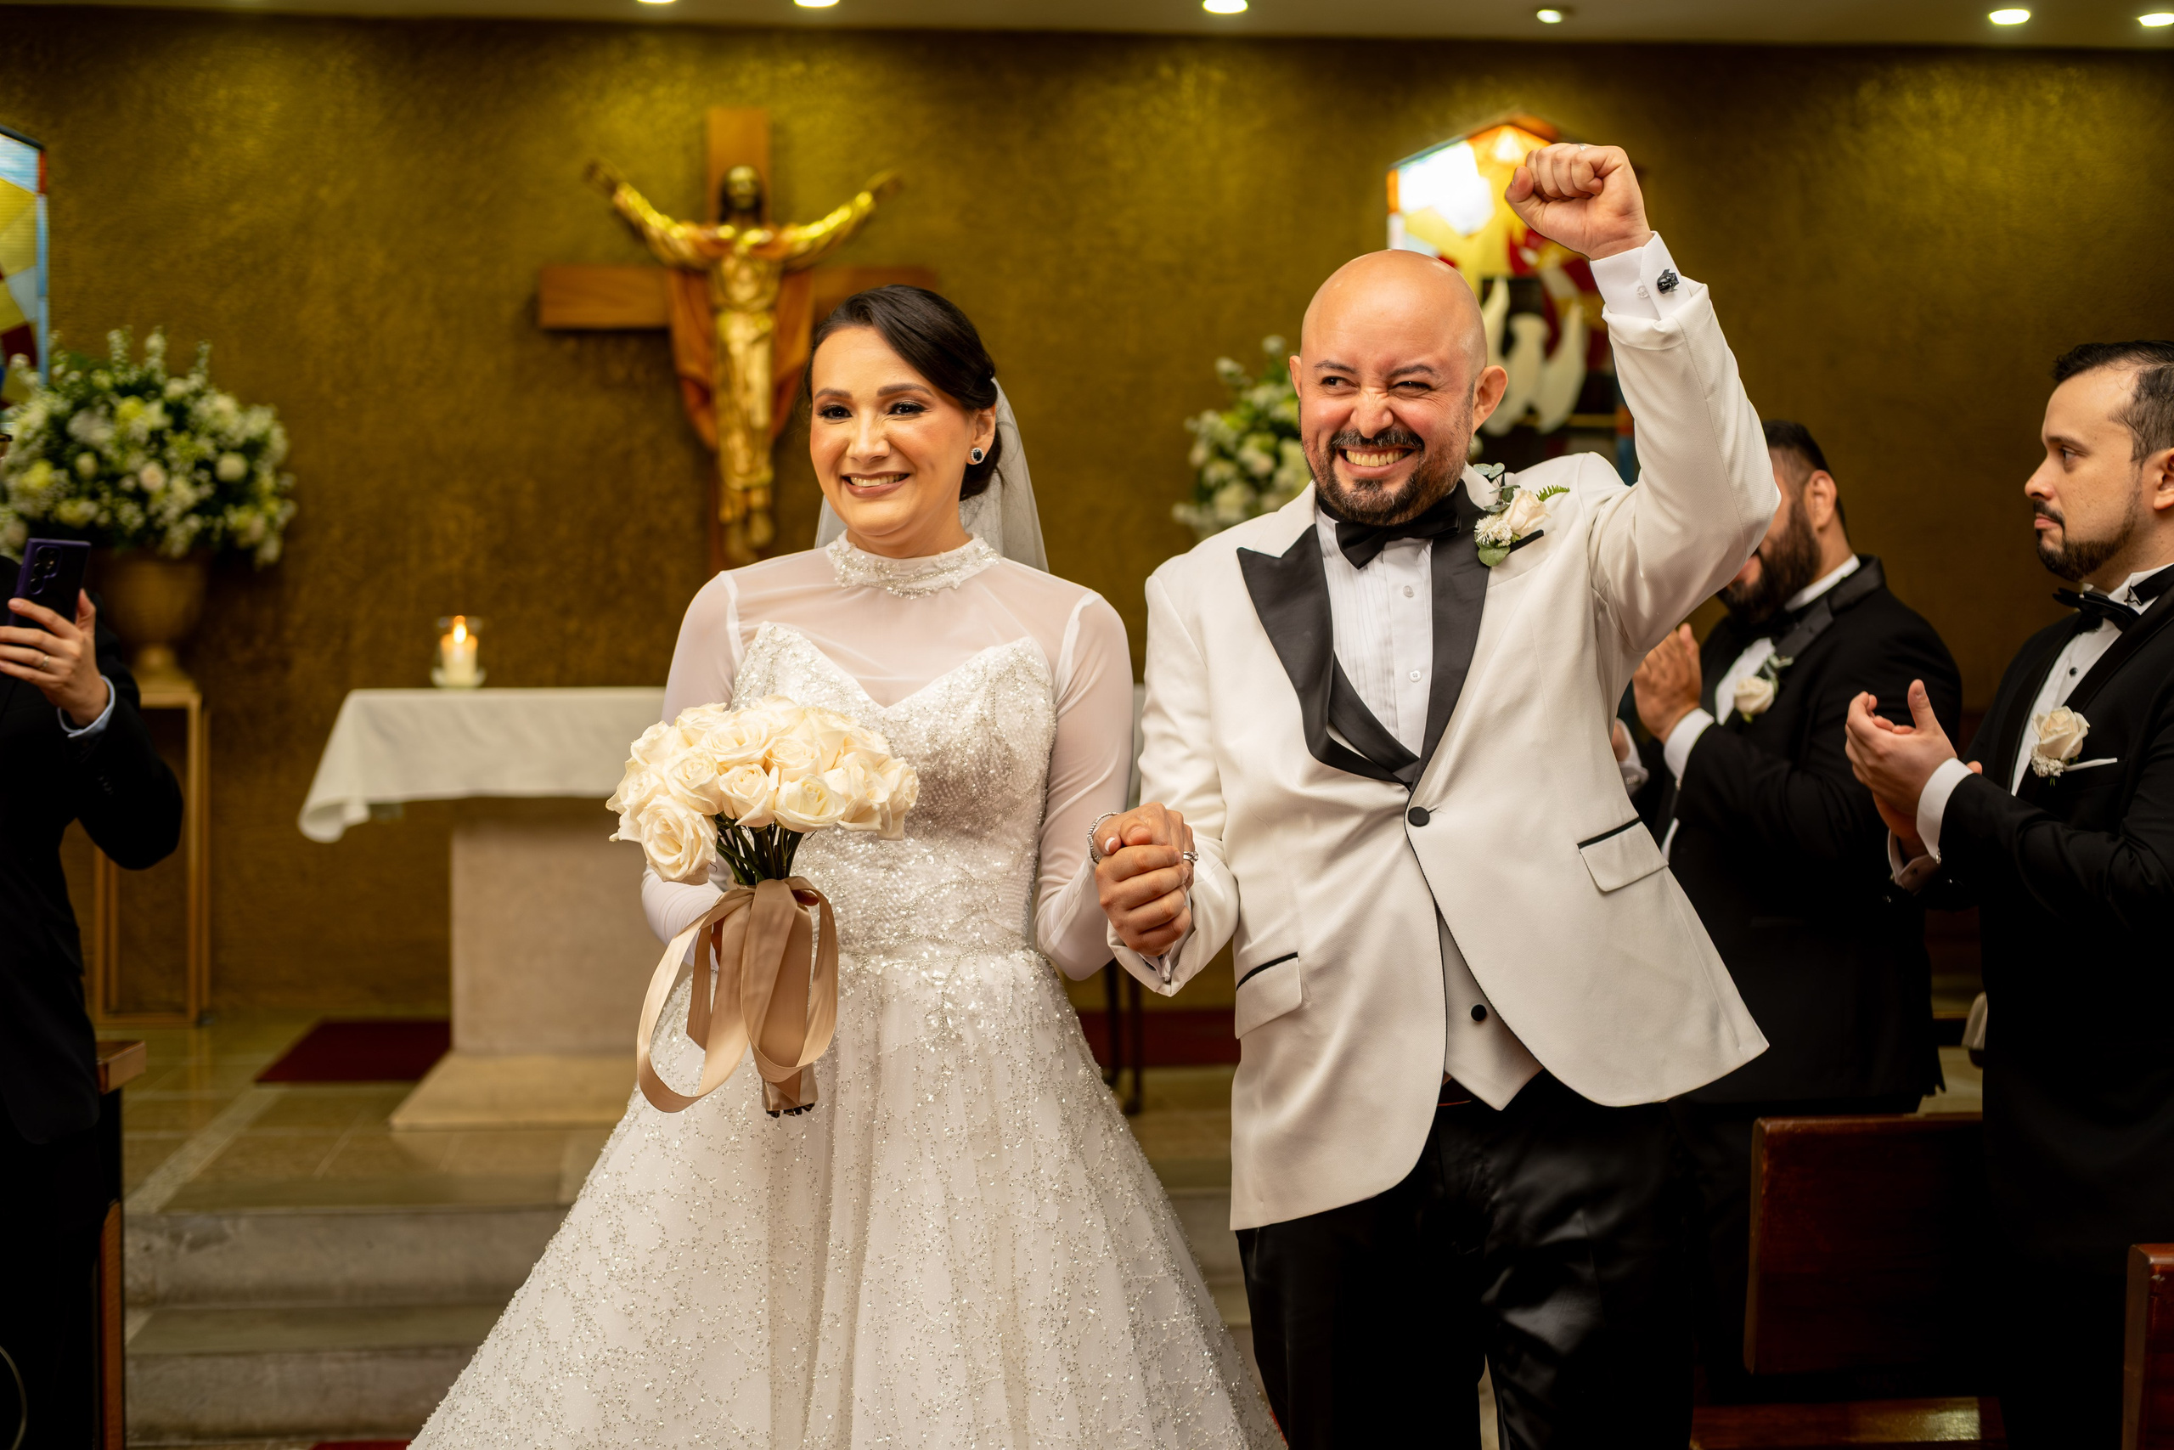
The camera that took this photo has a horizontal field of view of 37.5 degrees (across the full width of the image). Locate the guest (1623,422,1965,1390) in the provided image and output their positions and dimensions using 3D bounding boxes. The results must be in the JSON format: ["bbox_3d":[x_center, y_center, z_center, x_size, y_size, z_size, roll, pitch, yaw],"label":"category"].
[{"bbox_3d":[0.870,0.449,4.119,0.480,1.680,0.520,-2,3,-37],"label":"guest"}]

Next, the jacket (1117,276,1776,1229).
[{"bbox_3d":[0.334,0.024,2.980,0.620,0.890,0.380,0,2,5],"label":"jacket"}]

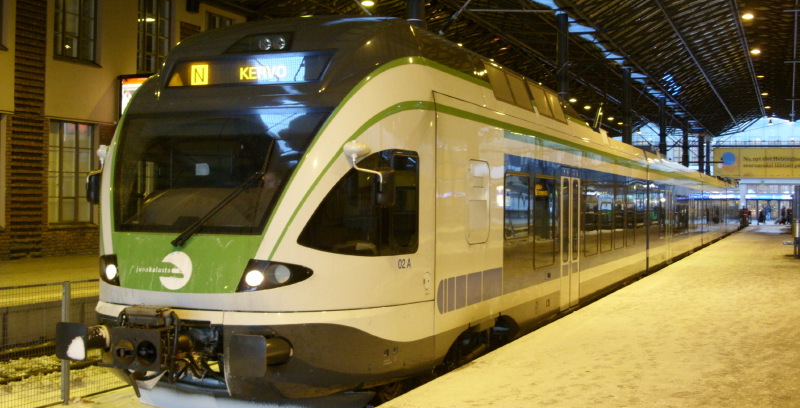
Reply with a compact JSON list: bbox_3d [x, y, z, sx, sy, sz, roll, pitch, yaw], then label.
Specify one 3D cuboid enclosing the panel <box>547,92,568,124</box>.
[{"bbox_3d":[2.574,-1.600,21.357,0.070,0.540,1.260,-18,-5,16],"label":"panel"}]

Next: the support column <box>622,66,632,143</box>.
[{"bbox_3d":[11.320,-2.314,64.311,0.450,9.000,0.450,0,0,17],"label":"support column"}]

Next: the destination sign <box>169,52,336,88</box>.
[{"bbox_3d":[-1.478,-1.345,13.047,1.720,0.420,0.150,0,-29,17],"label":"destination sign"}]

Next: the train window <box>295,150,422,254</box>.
[{"bbox_3d":[-0.335,-0.008,12.481,0.180,1.050,1.750,0,0,41],"label":"train window"}]

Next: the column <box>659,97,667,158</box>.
[{"bbox_3d":[16.598,-2.291,81.761,0.450,9.000,0.450,0,0,17],"label":"column"}]

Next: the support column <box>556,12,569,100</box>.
[{"bbox_3d":[5.798,-2.338,46.057,0.450,9.000,0.450,0,0,17],"label":"support column"}]

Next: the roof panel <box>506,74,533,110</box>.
[{"bbox_3d":[1.724,-1.603,18.550,0.070,0.540,1.420,-18,-5,16],"label":"roof panel"}]

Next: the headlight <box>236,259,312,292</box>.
[{"bbox_3d":[-1.107,0.648,11.722,0.600,0.310,0.450,0,0,-6],"label":"headlight"}]

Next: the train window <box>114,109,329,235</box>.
[{"bbox_3d":[-1.762,-0.317,12.128,2.050,1.360,0.250,0,-31,17],"label":"train window"}]

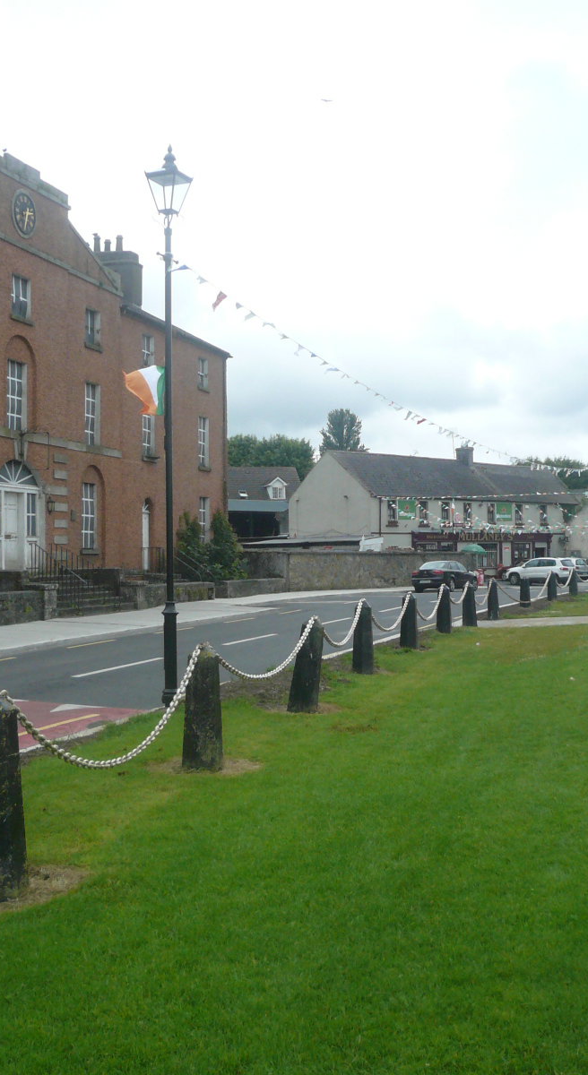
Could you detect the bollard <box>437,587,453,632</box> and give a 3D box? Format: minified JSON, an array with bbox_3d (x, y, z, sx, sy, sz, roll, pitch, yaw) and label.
[{"bbox_3d":[3.377,1.602,26.000,0.340,1.050,0.340,0,-1,22],"label":"bollard"}]

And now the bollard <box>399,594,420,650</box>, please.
[{"bbox_3d":[2.033,1.467,20.459,0.300,0.960,0.300,0,-1,16],"label":"bollard"}]

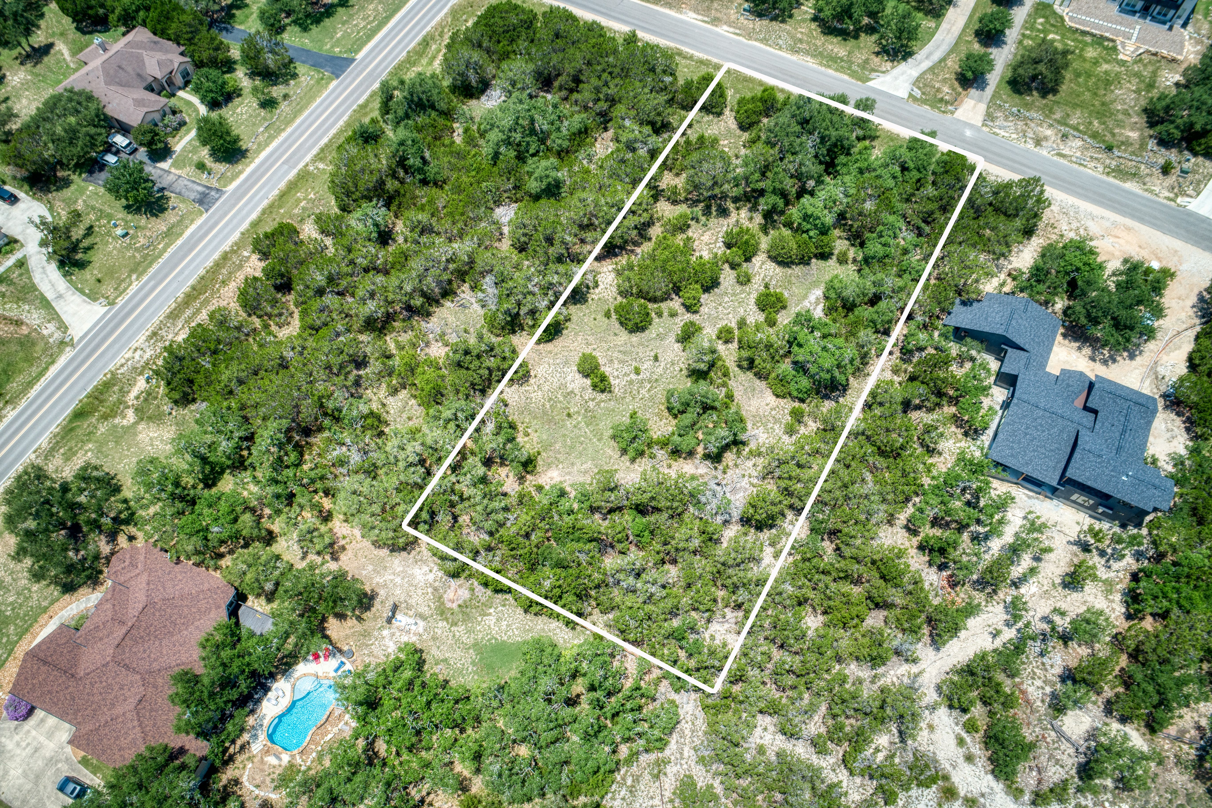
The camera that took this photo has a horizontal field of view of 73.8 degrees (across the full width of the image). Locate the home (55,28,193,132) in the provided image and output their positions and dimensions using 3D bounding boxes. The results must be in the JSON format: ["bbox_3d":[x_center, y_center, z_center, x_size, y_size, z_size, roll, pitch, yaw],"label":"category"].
[{"bbox_3d":[-92.860,-65.380,158.130,25.720,6.800,22.370,25,63,15],"label":"home"}]

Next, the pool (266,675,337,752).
[{"bbox_3d":[-42.680,43.450,114.320,6.900,1.500,10.900,24,63,15],"label":"pool"}]

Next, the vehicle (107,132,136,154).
[{"bbox_3d":[-84.930,-45.636,141.723,4.950,1.780,1.950,29,64,16],"label":"vehicle"}]

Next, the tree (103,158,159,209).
[{"bbox_3d":[-83.390,-38.850,141.810,8.250,7.800,8.250,-2,60,0],"label":"tree"}]

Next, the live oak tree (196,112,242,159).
[{"bbox_3d":[-70.030,-48.760,146.150,7.430,7.800,7.430,-2,60,0],"label":"live oak tree"}]

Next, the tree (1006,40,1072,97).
[{"bbox_3d":[77.390,-60.160,144.270,10.430,7.800,10.430,-2,60,0],"label":"tree"}]

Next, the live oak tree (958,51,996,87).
[{"bbox_3d":[67.600,-61.469,147.471,5.600,5.600,6.000,0,60,0],"label":"live oak tree"}]

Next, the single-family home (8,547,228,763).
[{"bbox_3d":[-59.980,32.420,103.864,28.000,7.500,24.000,20,62,11],"label":"single-family home"}]

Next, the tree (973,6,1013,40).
[{"bbox_3d":[73.800,-71.922,153.366,6.200,5.800,6.300,0,60,0],"label":"tree"}]

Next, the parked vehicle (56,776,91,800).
[{"bbox_3d":[-65.871,48.199,100.645,4.700,1.450,1.820,23,63,13],"label":"parked vehicle"}]

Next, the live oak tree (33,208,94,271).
[{"bbox_3d":[-86.800,-25.844,129.984,8.200,6.400,9.300,0,60,0],"label":"live oak tree"}]

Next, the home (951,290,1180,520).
[{"bbox_3d":[64.620,-1.390,117.690,34.590,7.800,28.200,25,63,15],"label":"home"}]

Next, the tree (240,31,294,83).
[{"bbox_3d":[-64.430,-66.120,153.630,9.640,8.200,9.640,-2,60,0],"label":"tree"}]

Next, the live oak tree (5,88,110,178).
[{"bbox_3d":[-100.270,-49.760,147.880,16.500,11.000,16.500,-2,60,0],"label":"live oak tree"}]

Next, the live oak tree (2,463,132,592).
[{"bbox_3d":[-72.800,16.857,110.160,16.000,8.200,17.500,0,60,0],"label":"live oak tree"}]

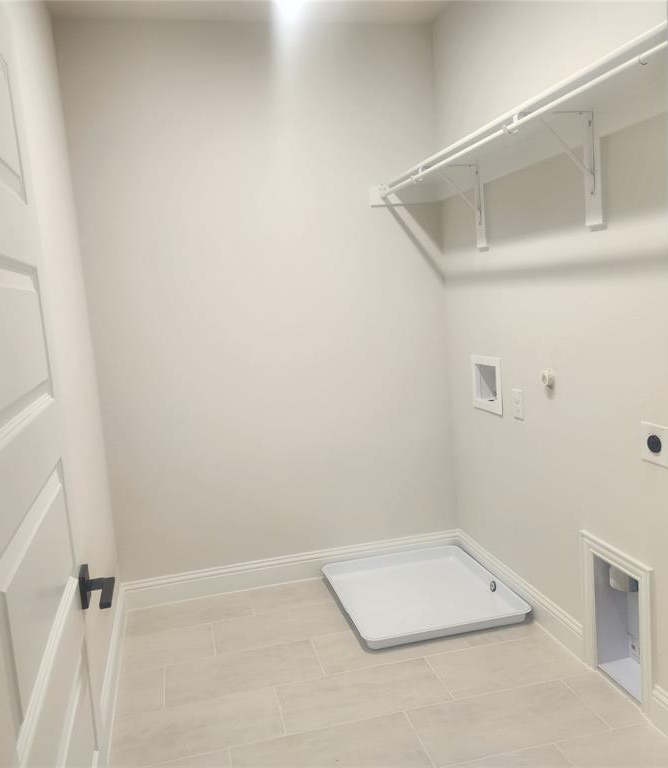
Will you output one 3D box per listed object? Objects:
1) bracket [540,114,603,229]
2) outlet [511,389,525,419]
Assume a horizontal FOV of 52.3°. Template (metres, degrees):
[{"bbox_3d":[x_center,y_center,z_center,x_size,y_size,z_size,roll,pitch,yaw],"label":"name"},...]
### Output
[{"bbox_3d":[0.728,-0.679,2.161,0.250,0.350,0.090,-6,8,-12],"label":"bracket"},{"bbox_3d":[0.777,0.088,2.884,0.010,0.119,0.074,-6,8,-12],"label":"outlet"}]

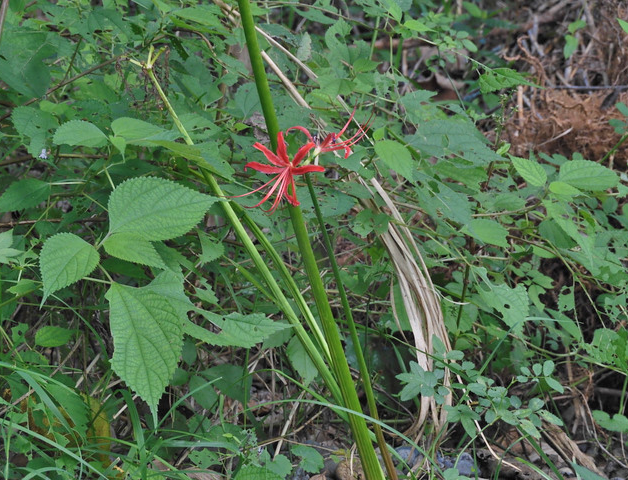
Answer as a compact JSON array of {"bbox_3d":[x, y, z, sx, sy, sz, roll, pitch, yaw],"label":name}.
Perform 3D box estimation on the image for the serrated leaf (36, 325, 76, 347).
[{"bbox_3d":[-0.224,0.083,3.600,0.037,0.011,0.025,-9,46,-8],"label":"serrated leaf"}]

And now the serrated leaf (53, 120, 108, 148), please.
[{"bbox_3d":[-0.199,-0.090,3.550,0.048,0.014,0.034,-3,43,1],"label":"serrated leaf"}]

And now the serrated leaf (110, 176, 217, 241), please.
[{"bbox_3d":[-0.126,-0.026,3.450,0.095,0.018,0.060,-17,56,-15],"label":"serrated leaf"}]

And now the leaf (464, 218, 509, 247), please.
[{"bbox_3d":[0.155,-0.007,3.750,0.045,0.012,0.031,21,46,17],"label":"leaf"}]

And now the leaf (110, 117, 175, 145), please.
[{"bbox_3d":[-0.146,-0.093,3.550,0.056,0.015,0.036,5,41,1],"label":"leaf"}]

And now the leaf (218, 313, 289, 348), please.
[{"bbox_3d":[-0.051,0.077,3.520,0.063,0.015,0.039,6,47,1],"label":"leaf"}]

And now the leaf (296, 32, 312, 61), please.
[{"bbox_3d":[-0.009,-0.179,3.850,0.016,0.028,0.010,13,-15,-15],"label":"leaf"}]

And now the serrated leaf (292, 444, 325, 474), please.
[{"bbox_3d":[-0.005,0.191,3.620,0.028,0.012,0.033,0,45,-8],"label":"serrated leaf"}]

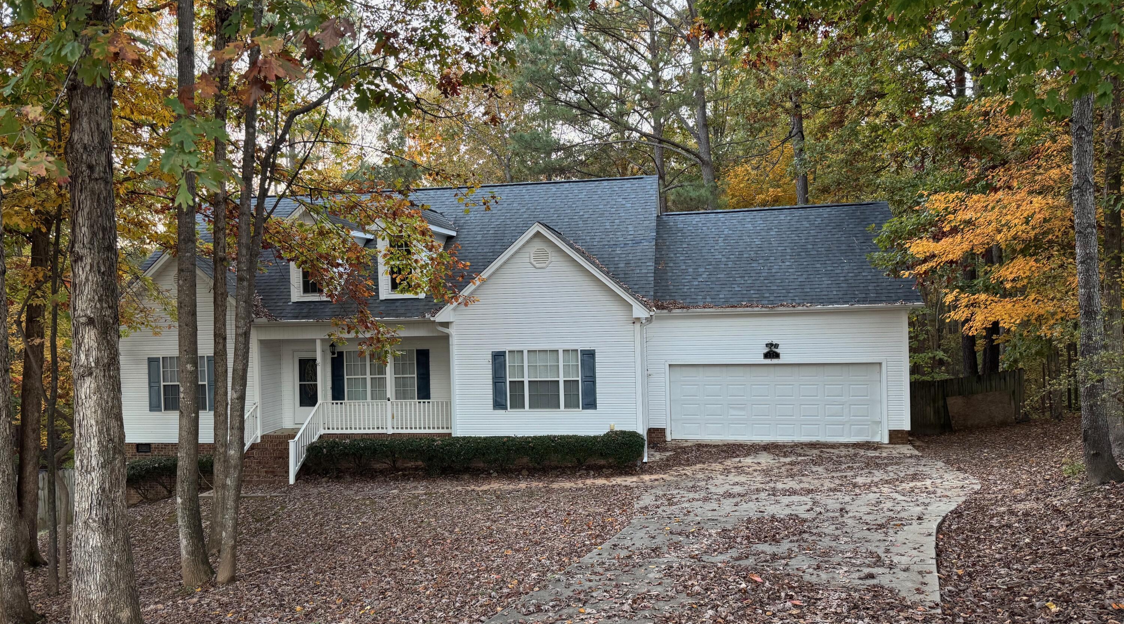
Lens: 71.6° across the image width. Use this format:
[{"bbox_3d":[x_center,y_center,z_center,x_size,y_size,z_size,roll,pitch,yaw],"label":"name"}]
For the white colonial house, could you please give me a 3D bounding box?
[{"bbox_3d":[-1.102,0.166,23.901,21.700,8.500,10.600,-1,0,12],"label":"white colonial house"}]

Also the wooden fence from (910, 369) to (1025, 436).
[{"bbox_3d":[13.802,3.087,26.600,4.100,2.100,0.150,-1,0,12],"label":"wooden fence"}]

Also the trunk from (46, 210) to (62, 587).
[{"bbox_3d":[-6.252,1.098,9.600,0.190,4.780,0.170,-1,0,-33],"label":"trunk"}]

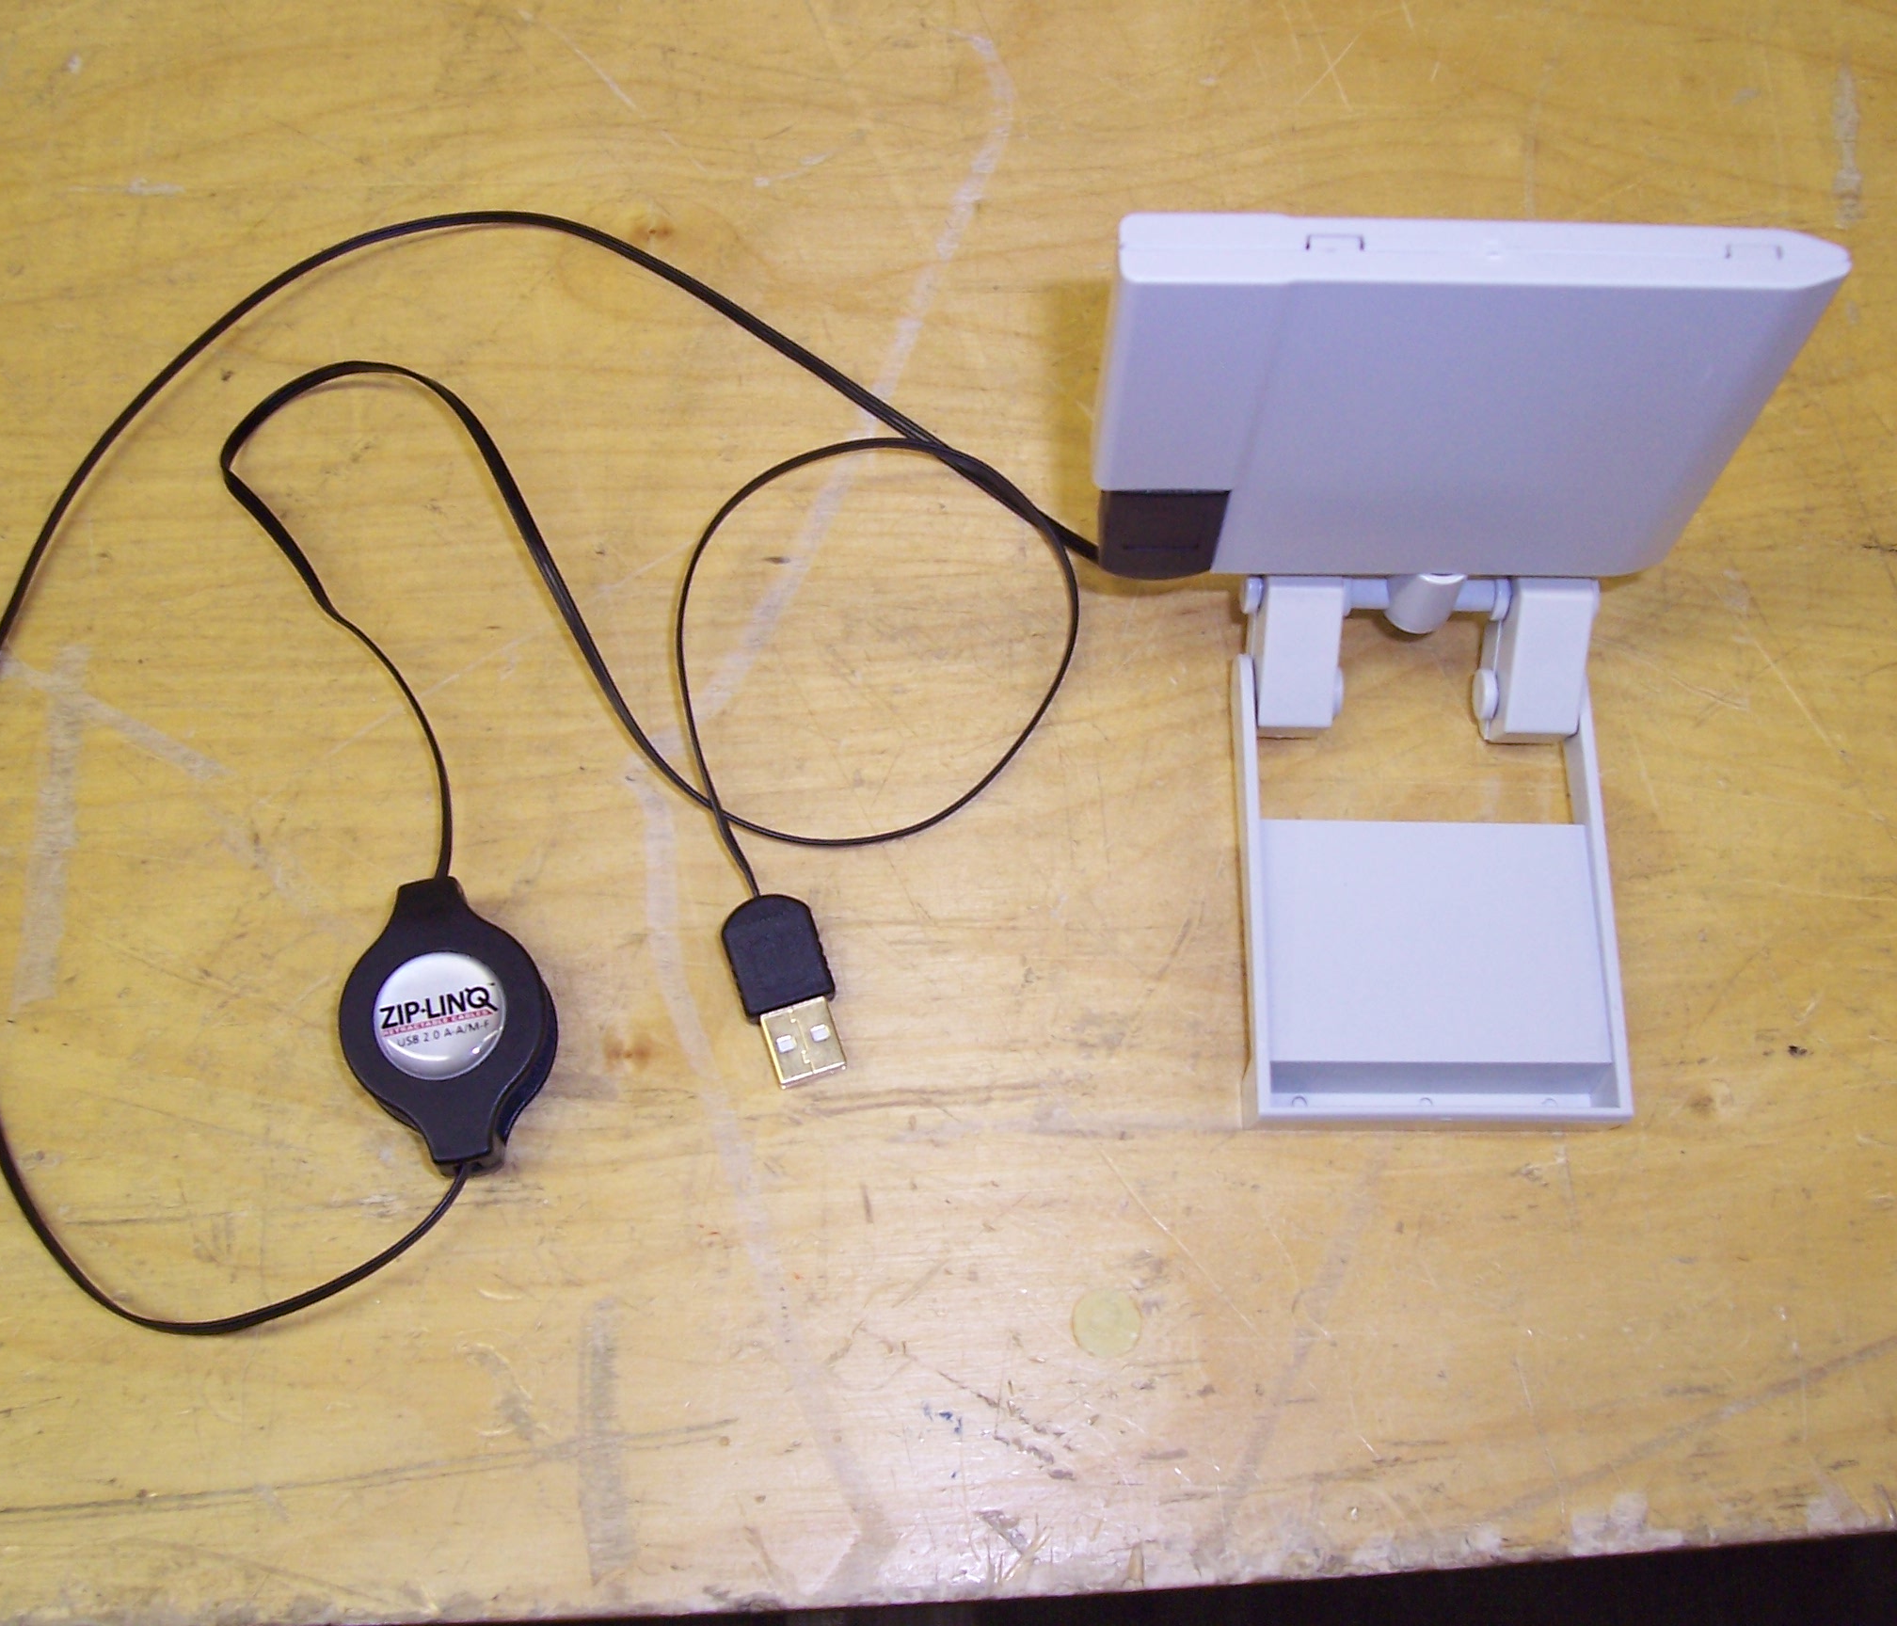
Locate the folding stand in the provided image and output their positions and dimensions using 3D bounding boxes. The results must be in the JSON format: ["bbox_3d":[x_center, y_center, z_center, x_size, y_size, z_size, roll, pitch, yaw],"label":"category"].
[{"bbox_3d":[0.073,-0.014,0.335,0.099,0.121,0.103,0,68,1],"label":"folding stand"}]

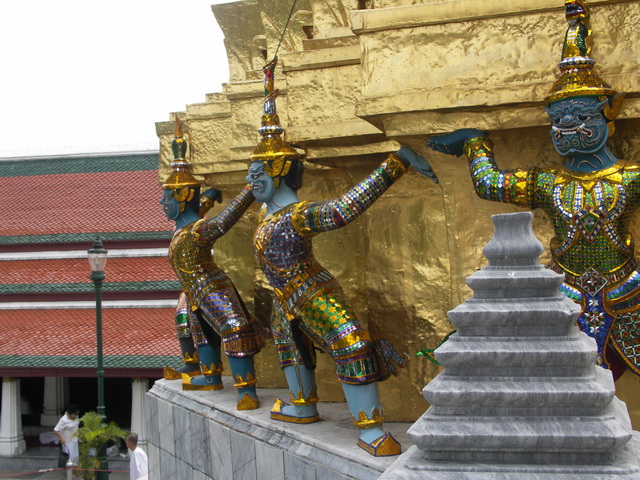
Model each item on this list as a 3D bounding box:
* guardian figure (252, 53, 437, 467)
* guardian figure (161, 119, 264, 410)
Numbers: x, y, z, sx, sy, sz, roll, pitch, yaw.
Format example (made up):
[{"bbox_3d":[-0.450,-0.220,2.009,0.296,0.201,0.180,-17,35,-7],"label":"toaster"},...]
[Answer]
[{"bbox_3d":[0.011,0.024,5.410,0.710,1.910,1.360,-2,0,-26],"label":"guardian figure"},{"bbox_3d":[-0.663,0.107,6.881,0.700,1.800,1.330,-2,0,-26],"label":"guardian figure"}]

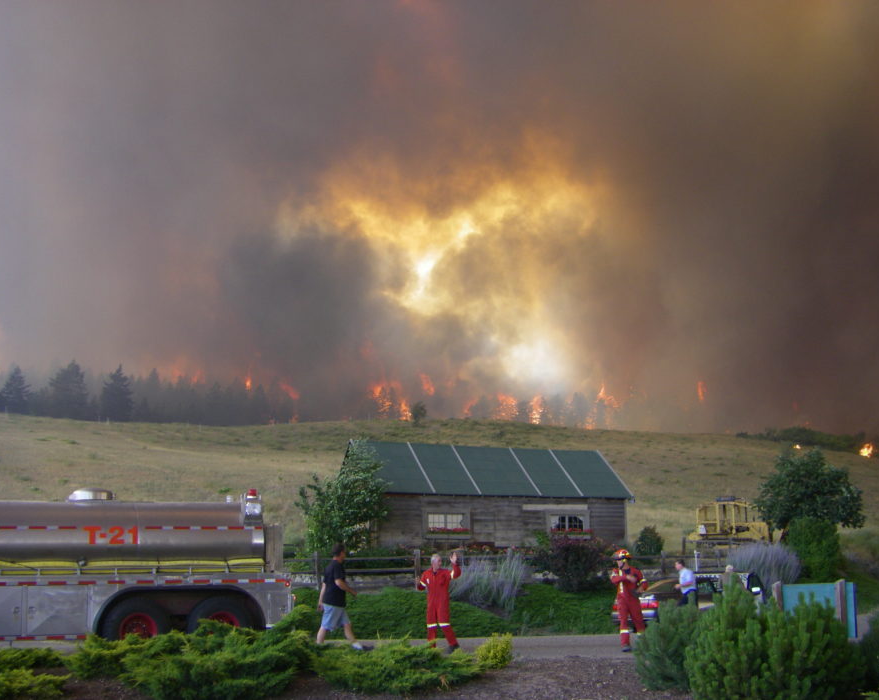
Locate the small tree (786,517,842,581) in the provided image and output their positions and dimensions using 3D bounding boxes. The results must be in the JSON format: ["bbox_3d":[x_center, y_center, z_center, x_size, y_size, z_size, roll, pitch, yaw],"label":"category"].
[{"bbox_3d":[10.931,5.820,29.940,1.637,1.883,1.600,0,-11,0],"label":"small tree"}]

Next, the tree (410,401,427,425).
[{"bbox_3d":[-3.075,9.295,150.000,2.636,3.829,2.636,0,-11,0],"label":"tree"}]

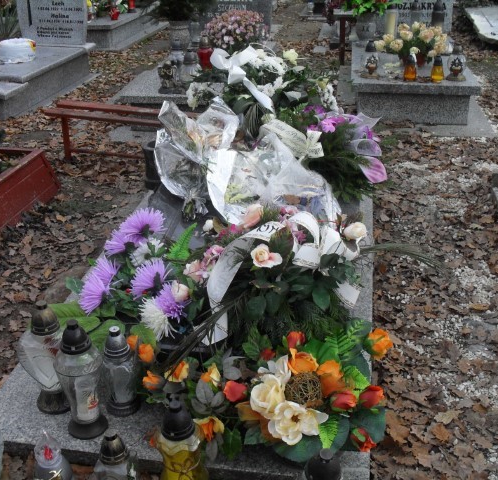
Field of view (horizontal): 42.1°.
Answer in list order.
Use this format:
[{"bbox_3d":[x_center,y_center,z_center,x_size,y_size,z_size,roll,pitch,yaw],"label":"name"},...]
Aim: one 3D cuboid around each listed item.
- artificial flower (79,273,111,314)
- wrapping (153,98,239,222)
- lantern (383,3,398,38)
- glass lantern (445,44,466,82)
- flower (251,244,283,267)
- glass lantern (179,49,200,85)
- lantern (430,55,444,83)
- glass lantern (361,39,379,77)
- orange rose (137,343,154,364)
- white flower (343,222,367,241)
[{"bbox_3d":[-0.480,0.170,2.023,0.085,0.120,0.110,-9,28,-18],"label":"artificial flower"},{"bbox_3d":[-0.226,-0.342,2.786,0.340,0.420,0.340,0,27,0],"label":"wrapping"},{"bbox_3d":[1.407,-2.147,6.341,0.117,0.314,0.117,4,27,9],"label":"lantern"},{"bbox_3d":[1.538,-1.305,4.742,0.135,0.234,0.135,4,27,9],"label":"glass lantern"},{"bbox_3d":[0.053,0.050,1.972,0.090,0.065,0.070,0,27,0],"label":"flower"},{"bbox_3d":[-0.438,-1.291,4.791,0.123,0.219,0.123,4,27,9],"label":"glass lantern"},{"bbox_3d":[1.201,-1.092,4.145,0.085,0.180,0.085,0,27,0],"label":"lantern"},{"bbox_3d":[0.912,-1.344,4.798,0.130,0.254,0.130,4,27,9],"label":"glass lantern"},{"bbox_3d":[-0.317,0.347,1.980,0.047,0.054,0.047,0,27,0],"label":"orange rose"},{"bbox_3d":[0.354,-0.028,2.148,0.080,0.055,0.065,0,27,0],"label":"white flower"}]

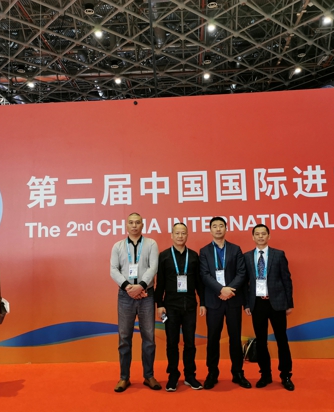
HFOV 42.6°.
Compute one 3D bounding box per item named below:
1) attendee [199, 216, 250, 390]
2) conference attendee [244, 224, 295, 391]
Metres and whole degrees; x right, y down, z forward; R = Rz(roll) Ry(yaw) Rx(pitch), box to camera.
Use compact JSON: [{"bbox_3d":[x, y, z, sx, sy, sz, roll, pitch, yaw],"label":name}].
[{"bbox_3d":[0.607,0.987,4.528,0.530,1.740,0.360,-2,-7,5],"label":"attendee"},{"bbox_3d":[1.087,1.011,4.460,0.500,1.645,0.330,-3,-7,8],"label":"conference attendee"}]

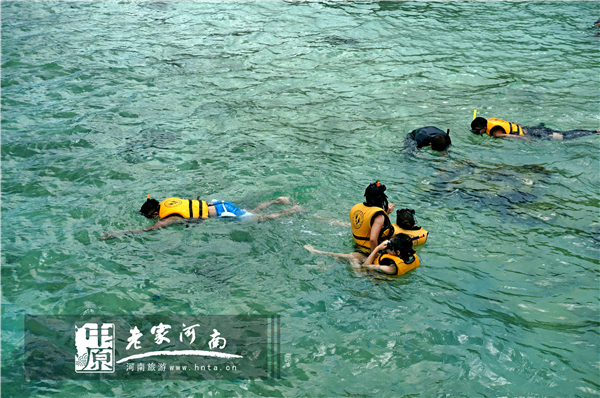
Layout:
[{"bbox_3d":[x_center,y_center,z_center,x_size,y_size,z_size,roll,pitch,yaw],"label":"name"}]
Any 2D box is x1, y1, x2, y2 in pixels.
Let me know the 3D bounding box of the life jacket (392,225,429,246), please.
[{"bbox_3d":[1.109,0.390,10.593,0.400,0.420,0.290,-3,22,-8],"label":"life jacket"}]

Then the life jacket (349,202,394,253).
[{"bbox_3d":[0.732,0.302,10.385,0.330,0.480,0.420,-16,27,-34],"label":"life jacket"}]

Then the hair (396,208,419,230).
[{"bbox_3d":[1.112,0.210,10.398,0.200,0.220,0.220,2,22,5],"label":"hair"}]

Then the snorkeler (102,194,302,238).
[{"bbox_3d":[-1.085,0.195,11.300,2.150,0.420,0.750,-4,22,-9],"label":"snorkeler"}]

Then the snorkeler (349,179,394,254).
[{"bbox_3d":[0.763,0.503,10.394,0.450,1.450,0.480,-16,27,-34],"label":"snorkeler"}]

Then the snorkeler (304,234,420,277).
[{"bbox_3d":[0.656,0.651,10.295,1.100,0.800,0.520,10,24,23],"label":"snorkeler"}]

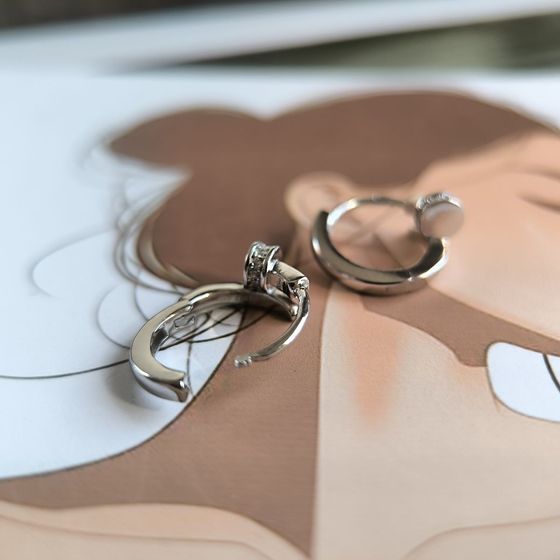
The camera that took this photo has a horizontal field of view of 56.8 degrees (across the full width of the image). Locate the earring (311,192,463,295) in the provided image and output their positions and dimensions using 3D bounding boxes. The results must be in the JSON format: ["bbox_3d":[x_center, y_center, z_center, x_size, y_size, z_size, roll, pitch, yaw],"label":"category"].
[{"bbox_3d":[0.014,-0.006,0.068,0.019,0.005,0.016,-12,43,-13],"label":"earring"}]

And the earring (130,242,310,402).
[{"bbox_3d":[-0.006,0.004,0.056,0.020,0.006,0.011,-29,50,-29],"label":"earring"}]

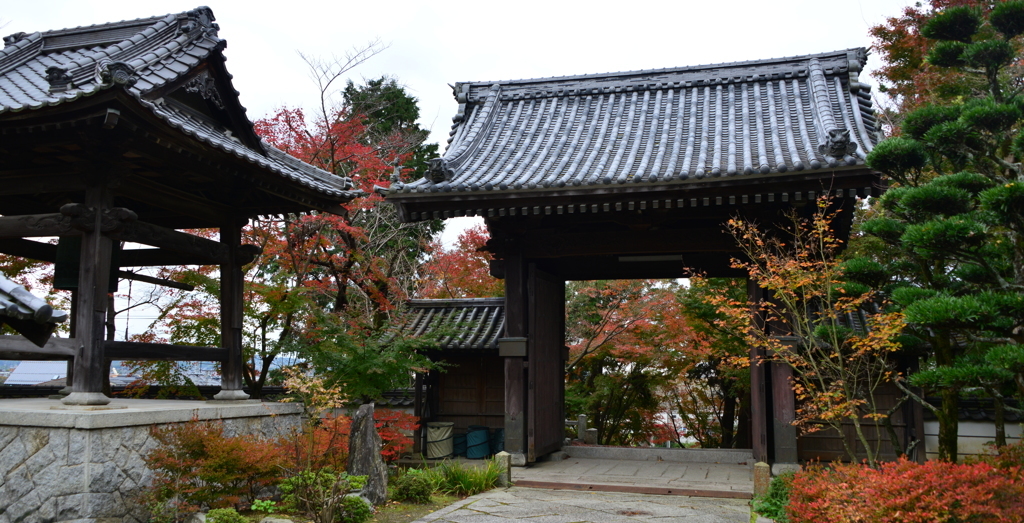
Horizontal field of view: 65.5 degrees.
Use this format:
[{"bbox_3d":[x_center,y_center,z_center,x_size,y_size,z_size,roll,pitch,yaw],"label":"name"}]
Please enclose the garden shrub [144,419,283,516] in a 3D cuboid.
[{"bbox_3d":[-3.355,2.348,9.014,1.444,1.111,1.011,3,-8,-20],"label":"garden shrub"}]

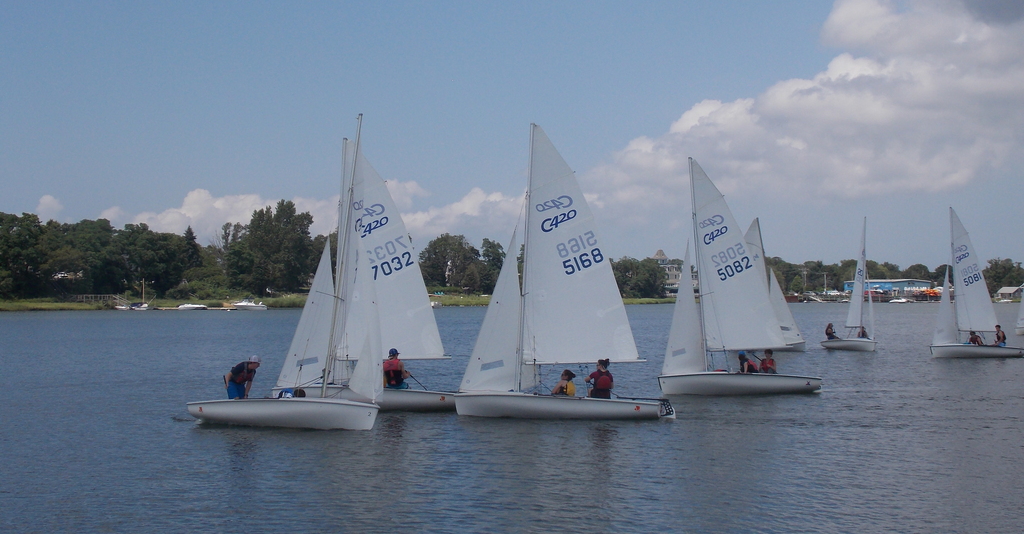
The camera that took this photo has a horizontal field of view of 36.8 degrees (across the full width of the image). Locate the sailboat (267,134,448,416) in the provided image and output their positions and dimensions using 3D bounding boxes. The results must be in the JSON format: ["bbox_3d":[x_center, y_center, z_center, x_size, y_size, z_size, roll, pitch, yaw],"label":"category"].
[{"bbox_3d":[-3.122,0.191,33.753,4.350,6.050,1.650,0,-1,12],"label":"sailboat"}]

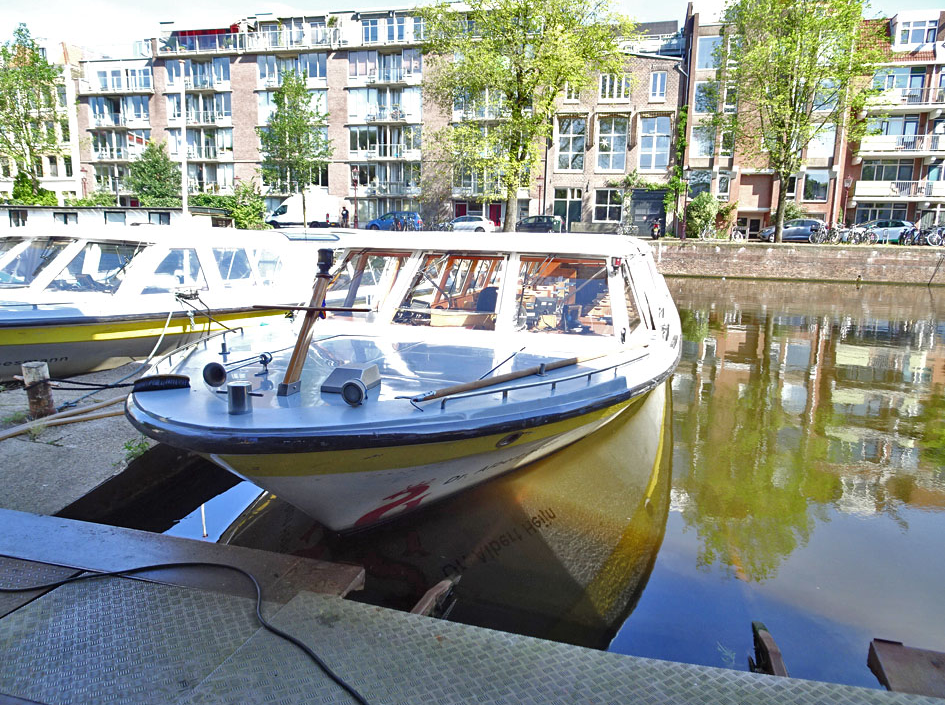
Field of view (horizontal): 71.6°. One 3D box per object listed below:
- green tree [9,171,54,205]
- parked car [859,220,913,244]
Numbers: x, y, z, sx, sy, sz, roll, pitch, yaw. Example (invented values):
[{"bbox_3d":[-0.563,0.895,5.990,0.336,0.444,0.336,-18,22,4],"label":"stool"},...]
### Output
[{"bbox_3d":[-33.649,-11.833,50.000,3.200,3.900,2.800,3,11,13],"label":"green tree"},{"bbox_3d":[25.075,-7.368,40.373,4.050,1.500,1.750,3,11,13],"label":"parked car"}]

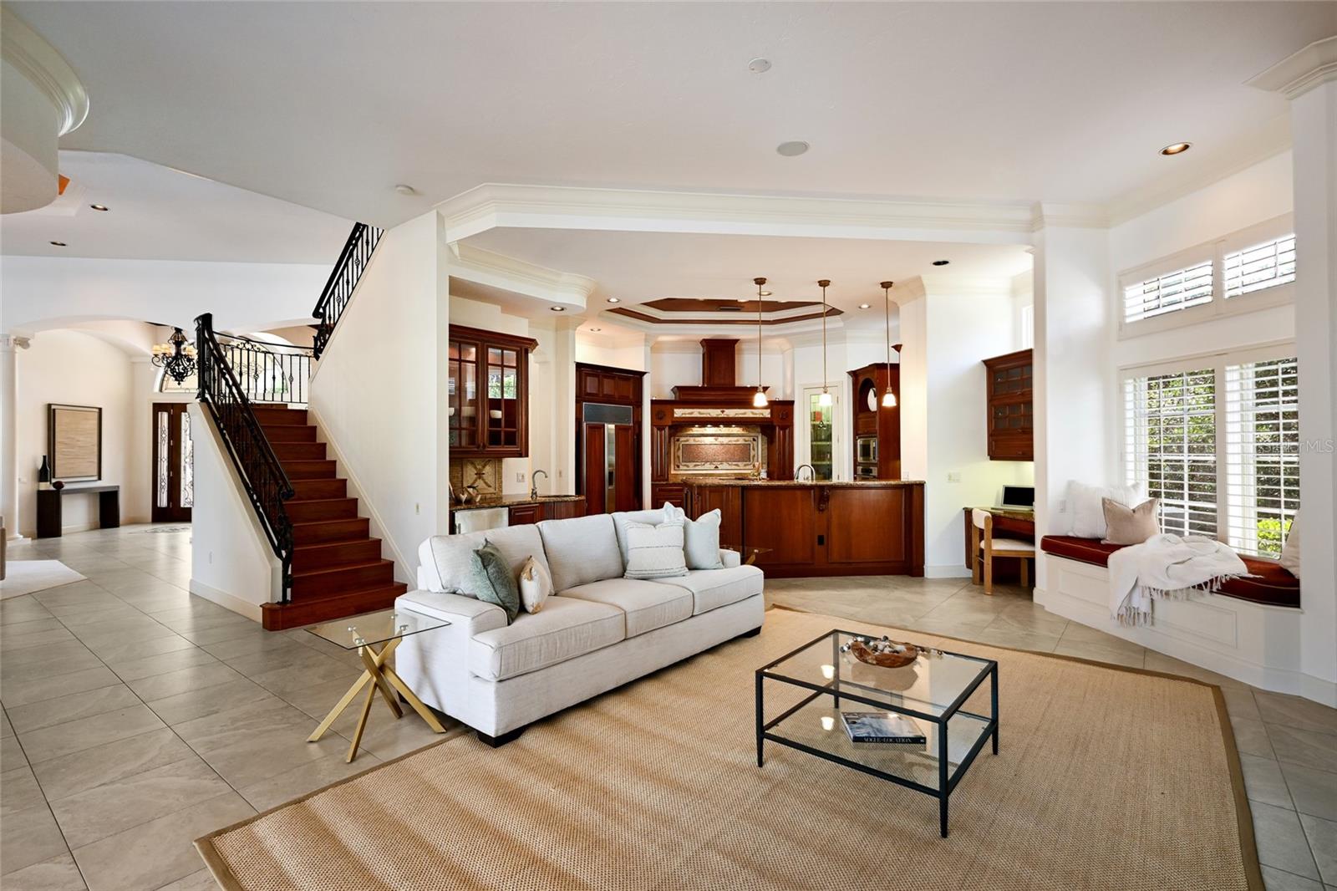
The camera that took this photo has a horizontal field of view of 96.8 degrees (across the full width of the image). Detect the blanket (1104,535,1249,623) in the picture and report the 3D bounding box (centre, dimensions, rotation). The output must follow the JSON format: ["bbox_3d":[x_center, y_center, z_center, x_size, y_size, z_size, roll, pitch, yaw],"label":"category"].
[{"bbox_3d":[3.565,0.986,3.999,0.460,0.640,0.970,0,-1,-7],"label":"blanket"}]

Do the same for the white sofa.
[{"bbox_3d":[-0.427,0.978,3.997,1.000,0.920,2.327,-1,-1,41],"label":"white sofa"}]

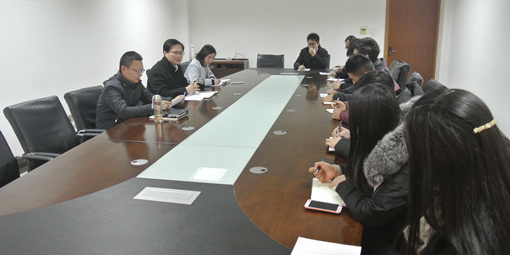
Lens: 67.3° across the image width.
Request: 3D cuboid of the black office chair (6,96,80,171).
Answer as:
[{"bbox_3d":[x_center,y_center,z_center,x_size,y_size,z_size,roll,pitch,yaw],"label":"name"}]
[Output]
[{"bbox_3d":[-1.349,0.278,2.888,0.620,0.970,0.570,3,15,11],"label":"black office chair"}]

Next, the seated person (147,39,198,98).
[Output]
[{"bbox_3d":[-0.877,-0.257,4.080,0.700,1.300,0.540,6,16,22],"label":"seated person"}]

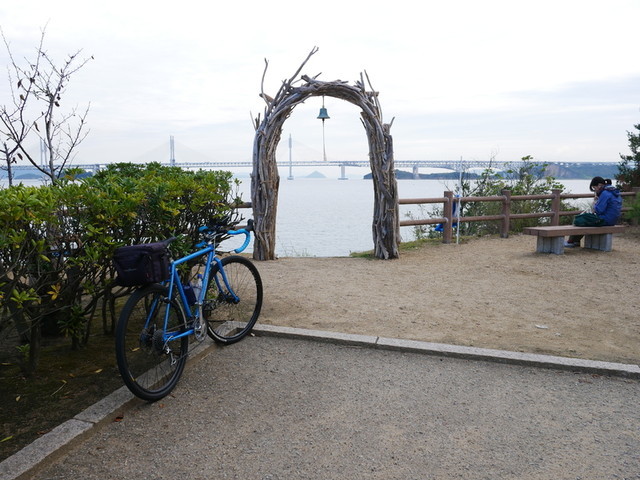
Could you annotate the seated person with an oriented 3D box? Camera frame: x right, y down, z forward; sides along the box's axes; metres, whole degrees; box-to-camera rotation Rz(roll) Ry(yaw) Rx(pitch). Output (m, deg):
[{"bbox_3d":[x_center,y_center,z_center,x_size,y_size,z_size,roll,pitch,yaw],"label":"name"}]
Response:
[{"bbox_3d":[4.930,-0.489,9.328,0.520,1.270,0.850,-7,10,-45],"label":"seated person"}]

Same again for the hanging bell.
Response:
[{"bbox_3d":[0.051,-1.938,7.947,0.203,0.203,0.203,0,7,0],"label":"hanging bell"}]

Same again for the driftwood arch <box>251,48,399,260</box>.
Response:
[{"bbox_3d":[0.074,-1.314,8.021,2.298,3.218,0.500,0,7,-2],"label":"driftwood arch"}]

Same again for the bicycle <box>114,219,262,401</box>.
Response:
[{"bbox_3d":[-0.877,0.393,3.582,0.500,1.000,1.700,-3,5,19],"label":"bicycle"}]

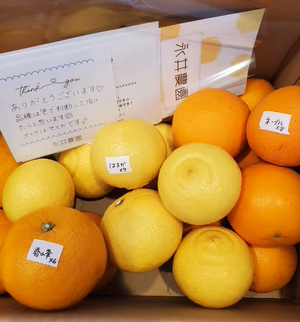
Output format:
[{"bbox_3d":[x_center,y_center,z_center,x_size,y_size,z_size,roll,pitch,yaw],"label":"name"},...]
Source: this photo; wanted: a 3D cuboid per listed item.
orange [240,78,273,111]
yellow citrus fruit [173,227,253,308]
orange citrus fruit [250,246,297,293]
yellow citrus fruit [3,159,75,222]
[{"bbox_3d":[0.155,-0.086,0.453,0.071,0.073,0.074,0,71,3],"label":"orange"},{"bbox_3d":[0.061,0.104,0.298,0.077,0.076,0.075,0,71,3],"label":"yellow citrus fruit"},{"bbox_3d":[0.136,0.120,0.364,0.078,0.077,0.076,0,71,3],"label":"orange citrus fruit"},{"bbox_3d":[-0.123,0.035,0.337,0.075,0.074,0.073,0,71,3],"label":"yellow citrus fruit"}]

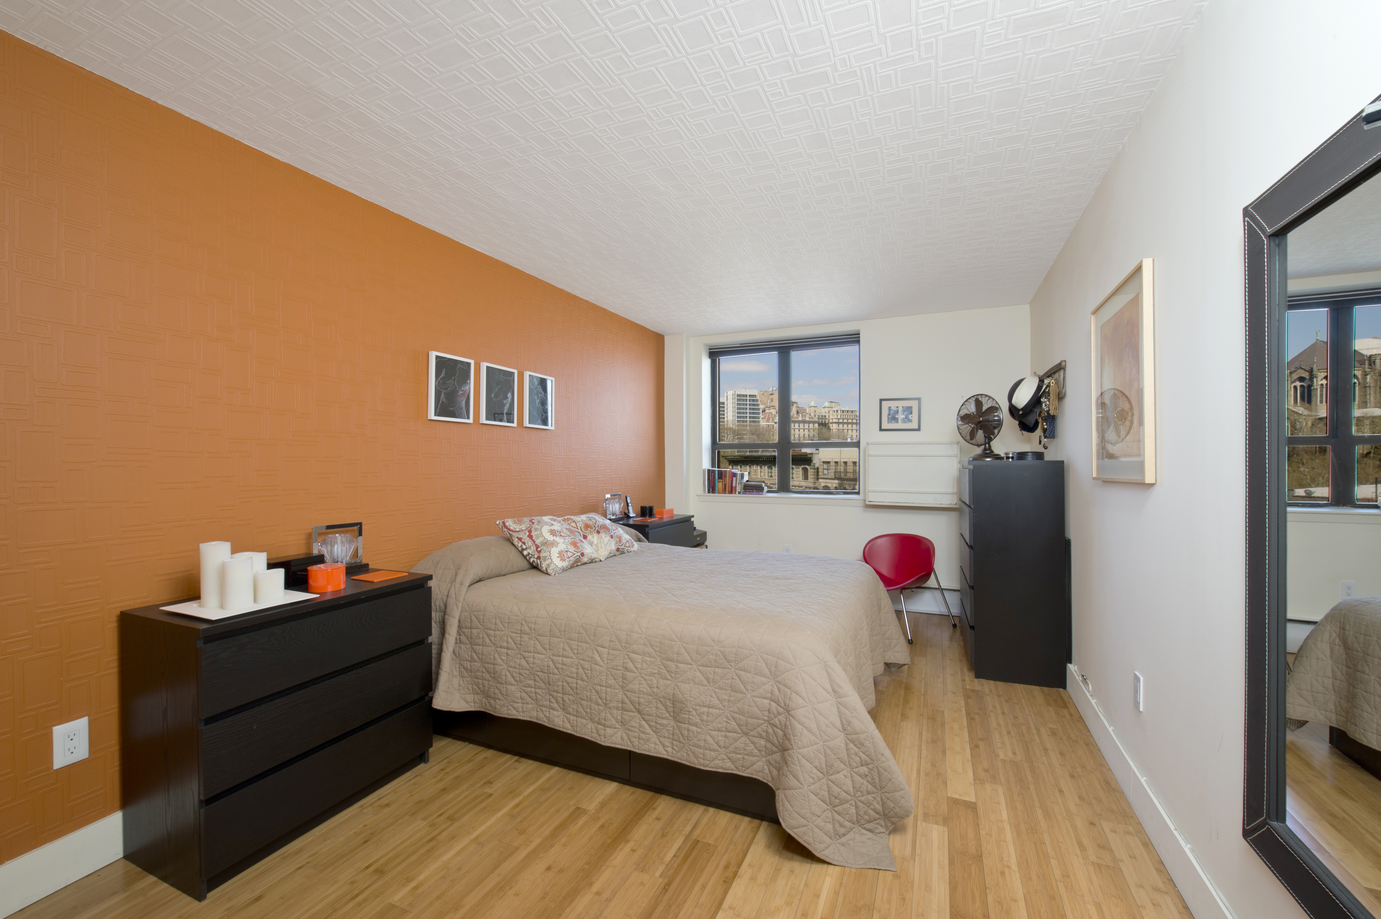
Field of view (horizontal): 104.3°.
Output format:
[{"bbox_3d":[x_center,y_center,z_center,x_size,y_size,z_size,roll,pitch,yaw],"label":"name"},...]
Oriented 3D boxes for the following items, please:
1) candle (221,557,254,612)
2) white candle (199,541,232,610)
[{"bbox_3d":[-1.449,0.397,1.720,0.074,0.154,0.074,0,0,24],"label":"candle"},{"bbox_3d":[-1.531,0.373,1.733,0.073,0.202,0.073,0,0,24],"label":"white candle"}]

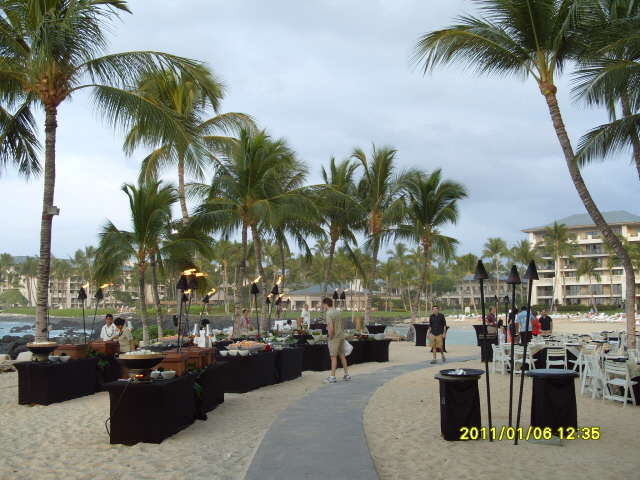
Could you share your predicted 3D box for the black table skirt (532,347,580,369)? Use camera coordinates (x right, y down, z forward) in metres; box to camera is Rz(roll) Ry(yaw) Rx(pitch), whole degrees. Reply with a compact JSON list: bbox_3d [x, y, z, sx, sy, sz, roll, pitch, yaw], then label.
[{"bbox_3d":[6.163,3.101,16.866,1.550,0.730,1.550,0,-6,0],"label":"black table skirt"}]

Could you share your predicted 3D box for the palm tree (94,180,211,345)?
[{"bbox_3d":[-6.479,1.049,25.031,4.400,6.500,4.200,0,-6,0],"label":"palm tree"}]

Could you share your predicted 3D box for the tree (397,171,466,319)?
[{"bbox_3d":[6.666,0.970,40.500,5.200,10.835,5.000,0,-7,0],"label":"tree"}]

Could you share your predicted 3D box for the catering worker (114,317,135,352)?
[{"bbox_3d":[-3.799,2.251,12.532,0.450,1.550,0.500,5,-8,-37],"label":"catering worker"}]

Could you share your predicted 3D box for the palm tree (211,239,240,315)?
[{"bbox_3d":[-15.042,5.889,103.000,5.200,12.016,5.000,0,-7,0],"label":"palm tree"}]

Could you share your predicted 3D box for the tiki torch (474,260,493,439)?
[{"bbox_3d":[2.139,1.407,8.336,0.180,2.292,0.180,-2,-6,0],"label":"tiki torch"}]

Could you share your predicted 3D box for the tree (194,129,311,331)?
[{"bbox_3d":[-2.612,0.112,24.627,4.400,8.400,4.400,0,-6,0],"label":"tree"}]

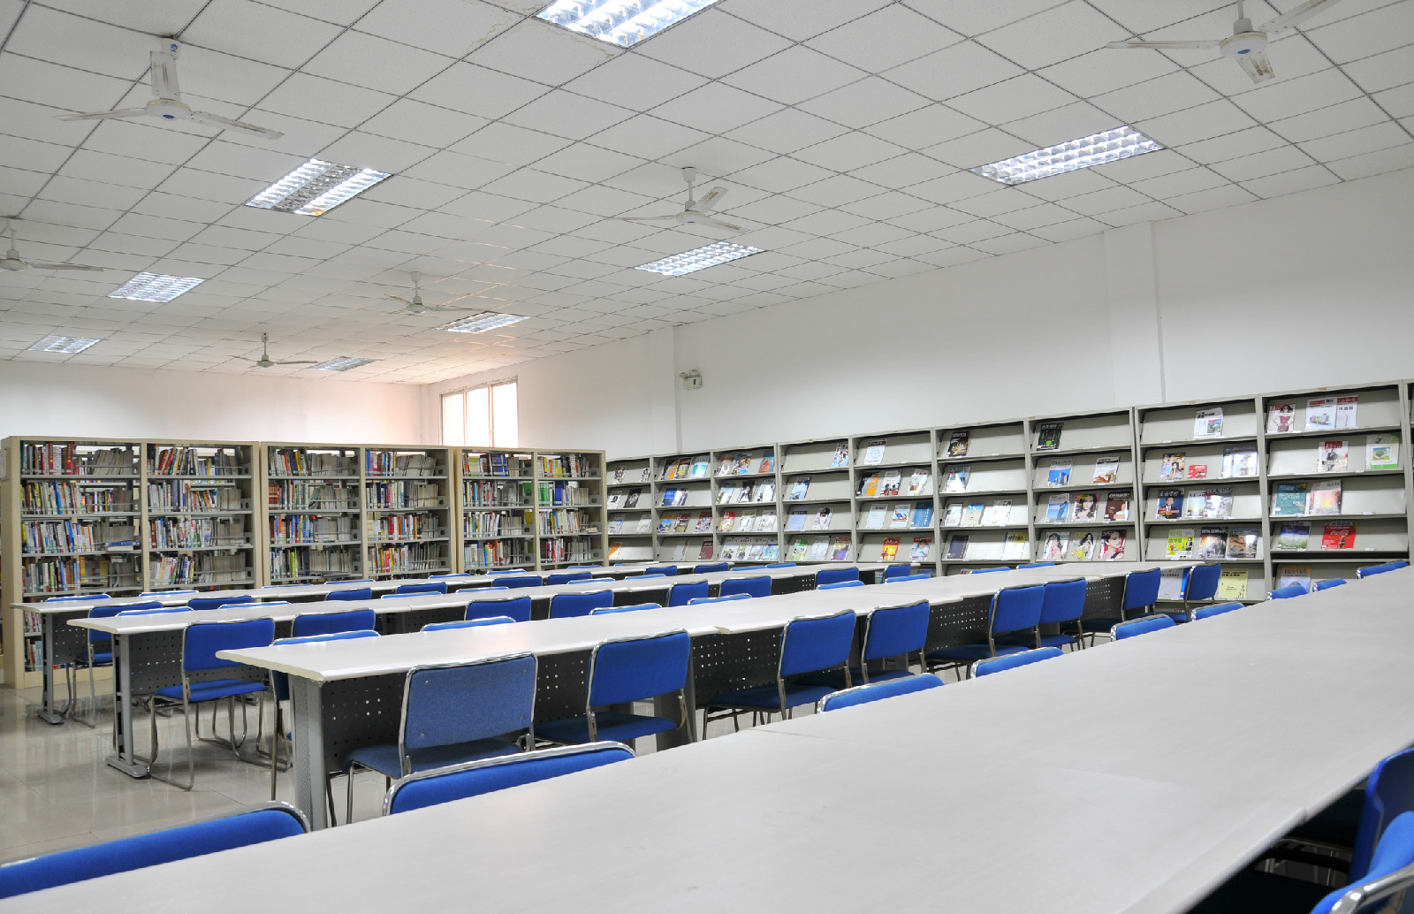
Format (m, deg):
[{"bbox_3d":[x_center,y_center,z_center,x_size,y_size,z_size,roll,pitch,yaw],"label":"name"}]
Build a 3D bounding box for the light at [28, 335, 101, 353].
[{"bbox_3d":[-7.537,-1.333,12.440,0.590,0.070,1.190,1,-5,-44],"label":"light"}]

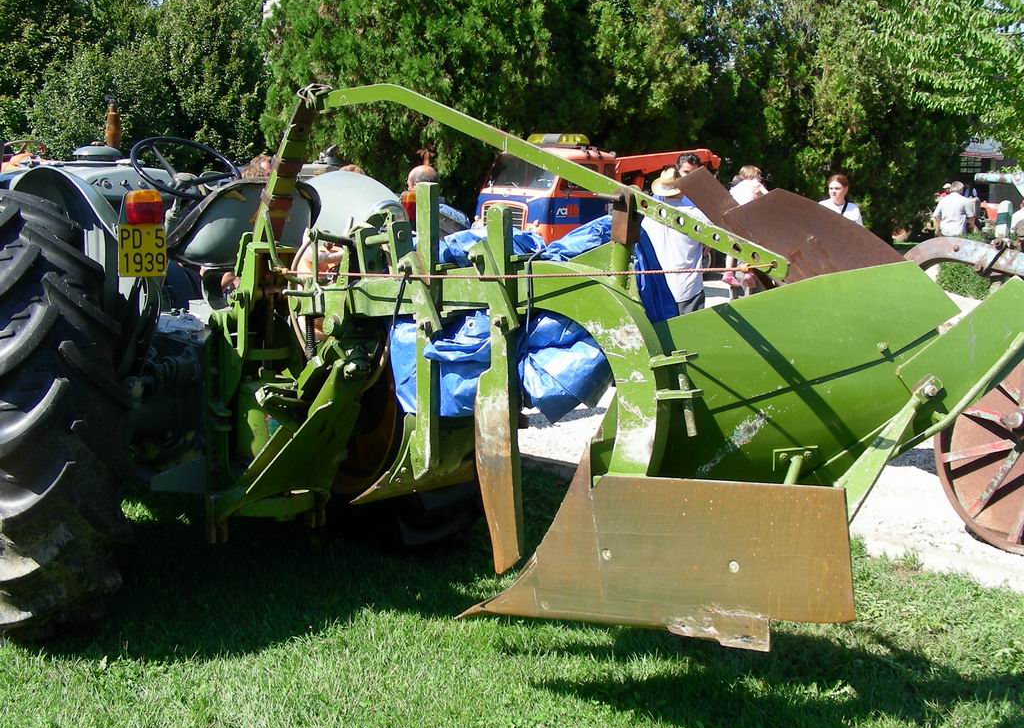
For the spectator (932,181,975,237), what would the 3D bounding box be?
[{"bbox_3d":[6.402,-1.878,16.407,0.560,1.660,0.360,-1,9,-5],"label":"spectator"}]

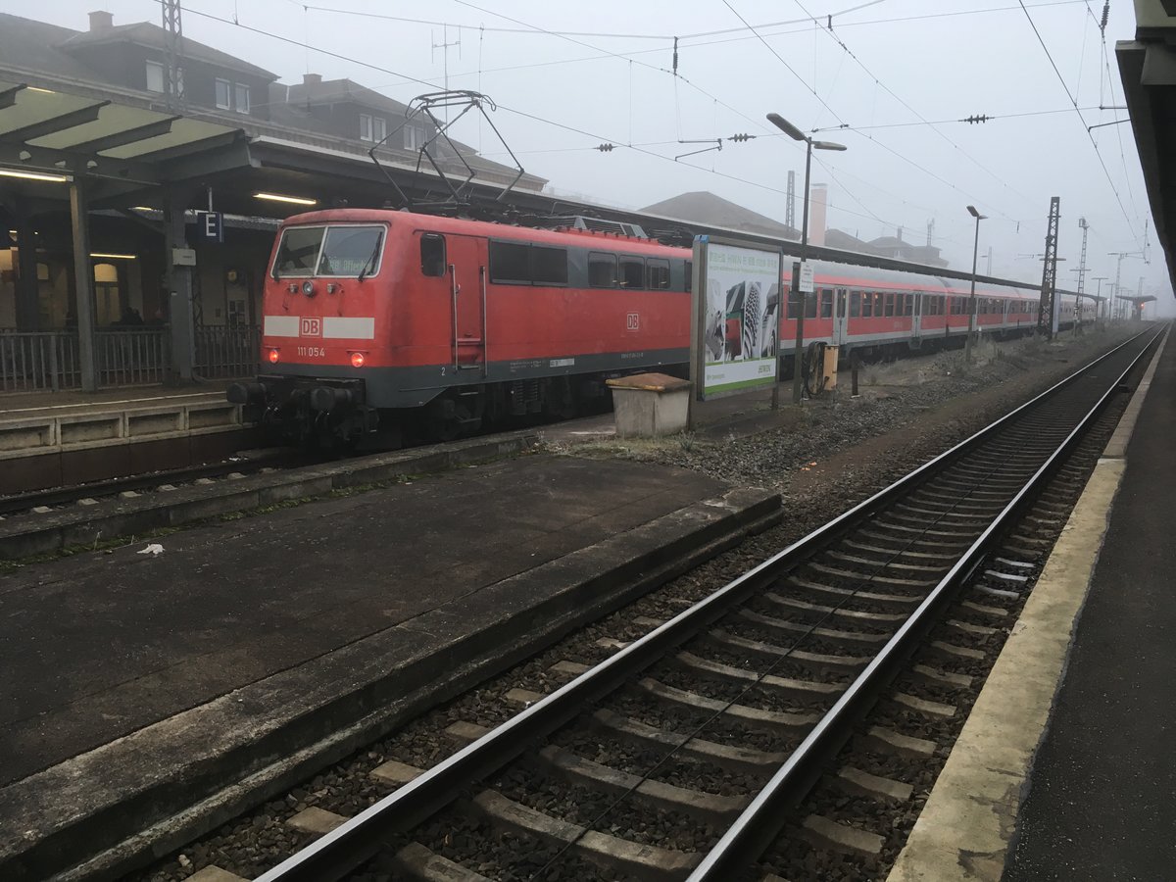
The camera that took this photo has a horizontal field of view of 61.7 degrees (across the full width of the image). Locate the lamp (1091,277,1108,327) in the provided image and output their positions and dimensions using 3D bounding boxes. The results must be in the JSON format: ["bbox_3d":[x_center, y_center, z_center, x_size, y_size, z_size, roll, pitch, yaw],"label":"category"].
[{"bbox_3d":[56.752,-15.290,109.573,1.750,5.500,0.330,5,9,30],"label":"lamp"}]

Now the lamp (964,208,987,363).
[{"bbox_3d":[14.706,-5.838,37.563,0.330,5.600,4.200,6,9,33],"label":"lamp"}]

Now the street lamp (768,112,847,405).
[{"bbox_3d":[4.500,-3.596,20.545,0.330,5.600,4.200,6,9,33],"label":"street lamp"}]

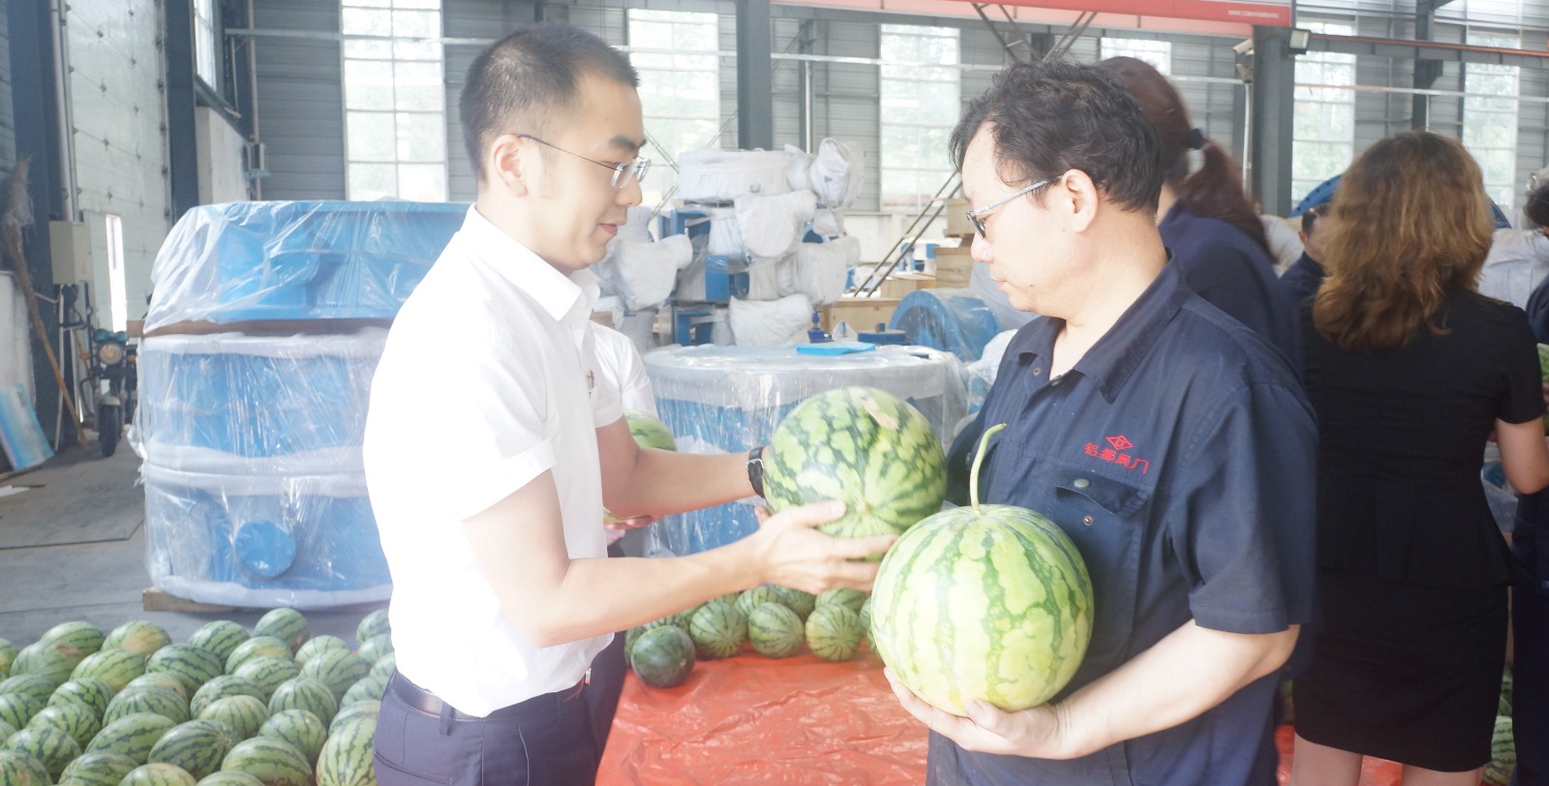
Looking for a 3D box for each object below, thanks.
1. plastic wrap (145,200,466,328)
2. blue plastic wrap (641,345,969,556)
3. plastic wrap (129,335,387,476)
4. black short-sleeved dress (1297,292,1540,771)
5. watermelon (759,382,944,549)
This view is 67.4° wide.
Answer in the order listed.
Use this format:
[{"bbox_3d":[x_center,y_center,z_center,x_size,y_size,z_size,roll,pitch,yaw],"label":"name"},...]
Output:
[{"bbox_3d":[-2.112,-0.590,5.370,1.400,0.550,1.320,-3,6,-21],"label":"plastic wrap"},{"bbox_3d":[0.135,0.273,5.901,1.560,0.970,1.500,0,5,1],"label":"blue plastic wrap"},{"bbox_3d":[-2.218,0.010,5.404,1.260,0.580,1.240,-3,6,-22],"label":"plastic wrap"},{"bbox_3d":[1.112,0.237,2.050,0.450,0.830,0.280,2,6,27],"label":"black short-sleeved dress"},{"bbox_3d":[0.087,0.085,1.260,0.203,0.192,0.200,0,5,4],"label":"watermelon"}]

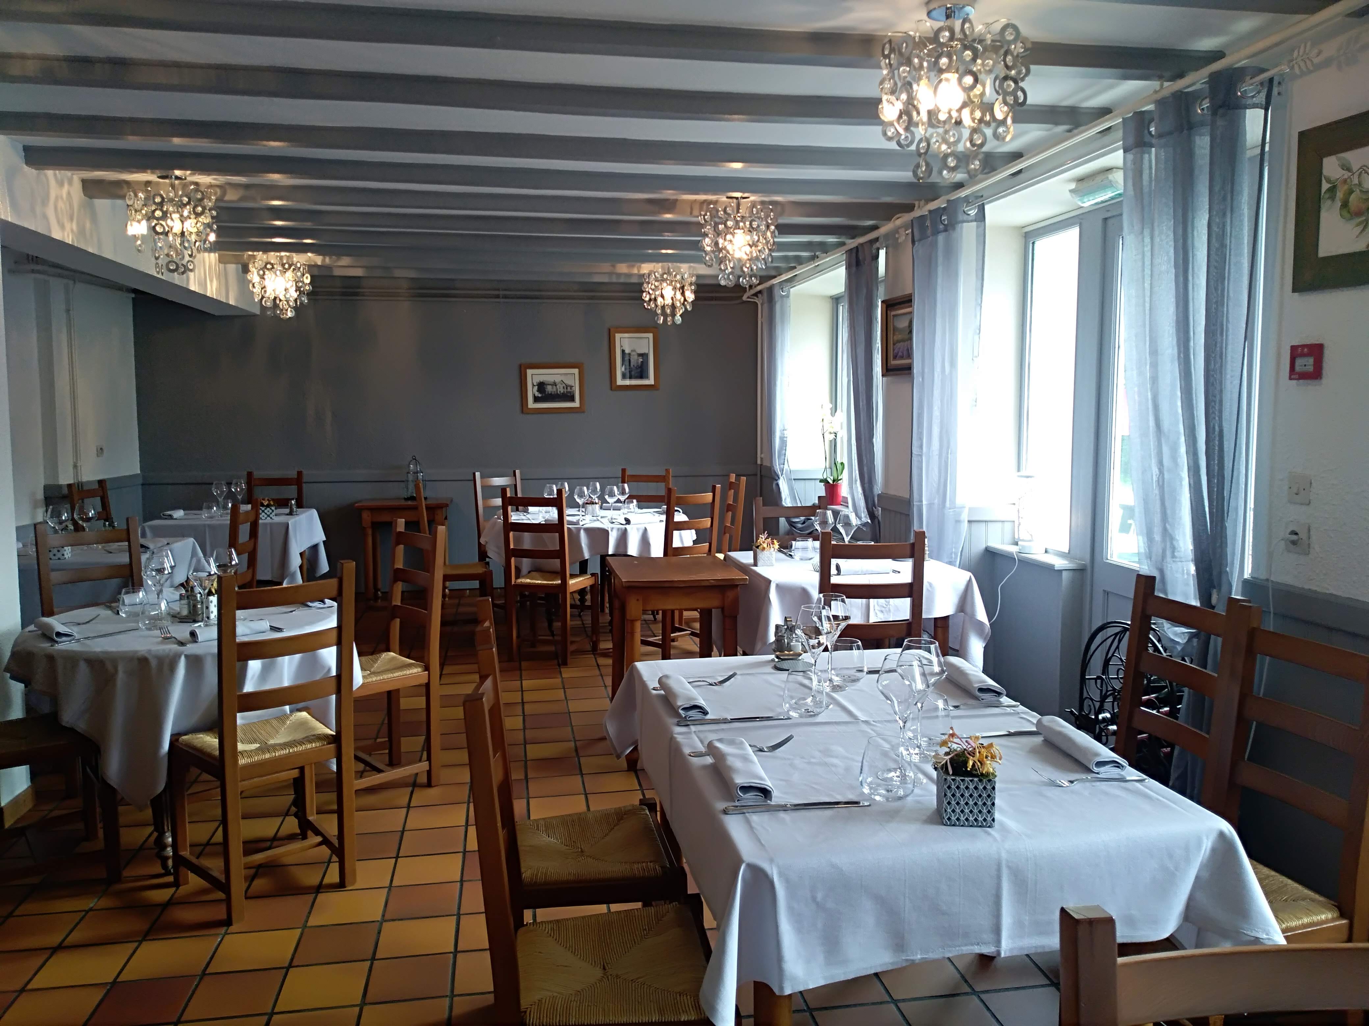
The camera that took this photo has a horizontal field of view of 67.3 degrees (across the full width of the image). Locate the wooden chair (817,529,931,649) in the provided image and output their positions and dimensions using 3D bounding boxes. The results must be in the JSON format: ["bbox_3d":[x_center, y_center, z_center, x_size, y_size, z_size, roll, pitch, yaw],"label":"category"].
[{"bbox_3d":[0.672,0.534,3.914,0.441,0.990,0.438,0,6,0],"label":"wooden chair"}]

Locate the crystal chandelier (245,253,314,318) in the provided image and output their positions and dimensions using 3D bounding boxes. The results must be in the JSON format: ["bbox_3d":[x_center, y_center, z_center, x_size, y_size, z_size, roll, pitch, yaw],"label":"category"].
[{"bbox_3d":[-2.456,-1.392,6.231,0.370,0.420,0.370,-1,6,-10],"label":"crystal chandelier"}]

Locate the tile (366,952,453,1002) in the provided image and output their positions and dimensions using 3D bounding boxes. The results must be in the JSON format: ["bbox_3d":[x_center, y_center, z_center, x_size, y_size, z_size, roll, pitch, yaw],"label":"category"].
[{"bbox_3d":[-0.693,1.185,2.608,0.200,0.012,0.200,-1,6,-10],"label":"tile"}]

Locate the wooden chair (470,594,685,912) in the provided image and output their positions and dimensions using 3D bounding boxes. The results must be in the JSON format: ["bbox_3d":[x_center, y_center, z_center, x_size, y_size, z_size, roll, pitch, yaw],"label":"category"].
[{"bbox_3d":[-0.238,0.692,2.288,0.419,0.972,0.420,-1,6,-11],"label":"wooden chair"}]

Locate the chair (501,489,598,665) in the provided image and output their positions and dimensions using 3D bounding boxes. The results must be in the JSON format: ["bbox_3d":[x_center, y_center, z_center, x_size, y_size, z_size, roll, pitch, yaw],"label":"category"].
[{"bbox_3d":[-0.776,0.340,5.900,0.441,0.990,0.438,1,6,16],"label":"chair"}]

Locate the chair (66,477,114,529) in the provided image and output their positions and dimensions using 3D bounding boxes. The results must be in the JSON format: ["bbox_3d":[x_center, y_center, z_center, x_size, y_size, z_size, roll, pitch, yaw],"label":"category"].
[{"bbox_3d":[-3.571,0.295,6.582,0.450,0.985,0.440,-1,6,-9],"label":"chair"}]

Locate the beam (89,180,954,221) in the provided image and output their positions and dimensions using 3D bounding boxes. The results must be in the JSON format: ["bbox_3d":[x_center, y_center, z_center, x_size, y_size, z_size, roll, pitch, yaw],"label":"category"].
[{"bbox_3d":[-0.673,-1.363,4.516,3.610,0.066,0.110,-1,6,-10],"label":"beam"}]

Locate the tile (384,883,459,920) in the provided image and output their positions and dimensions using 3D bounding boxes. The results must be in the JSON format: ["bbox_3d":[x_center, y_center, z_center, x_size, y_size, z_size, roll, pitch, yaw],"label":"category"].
[{"bbox_3d":[-0.749,1.118,2.959,0.200,0.010,0.200,-1,6,-10],"label":"tile"}]

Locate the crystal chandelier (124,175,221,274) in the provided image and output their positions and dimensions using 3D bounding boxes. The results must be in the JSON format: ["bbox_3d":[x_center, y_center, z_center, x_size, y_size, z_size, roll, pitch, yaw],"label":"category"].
[{"bbox_3d":[-2.173,-1.217,4.374,0.380,0.420,0.380,-1,6,-10],"label":"crystal chandelier"}]

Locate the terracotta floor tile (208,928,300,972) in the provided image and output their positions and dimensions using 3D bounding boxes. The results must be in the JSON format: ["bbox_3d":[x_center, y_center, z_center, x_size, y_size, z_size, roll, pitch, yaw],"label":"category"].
[{"bbox_3d":[-1.122,1.147,2.687,0.200,0.010,0.200,-1,6,-10],"label":"terracotta floor tile"}]

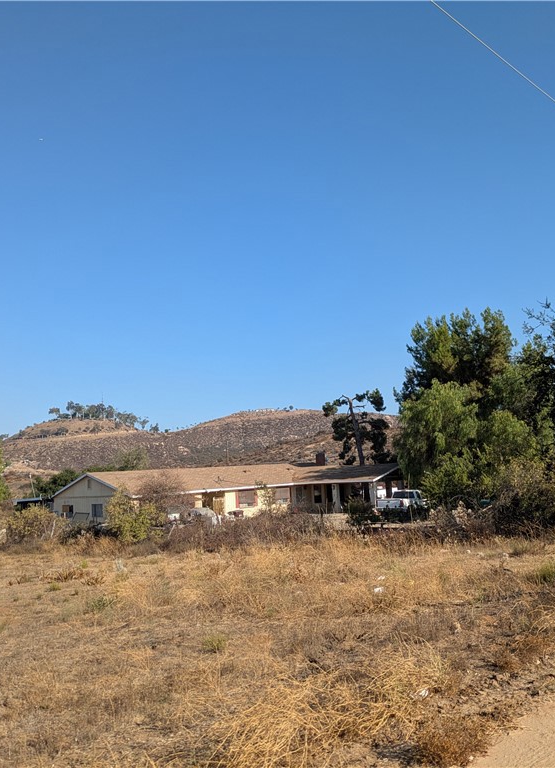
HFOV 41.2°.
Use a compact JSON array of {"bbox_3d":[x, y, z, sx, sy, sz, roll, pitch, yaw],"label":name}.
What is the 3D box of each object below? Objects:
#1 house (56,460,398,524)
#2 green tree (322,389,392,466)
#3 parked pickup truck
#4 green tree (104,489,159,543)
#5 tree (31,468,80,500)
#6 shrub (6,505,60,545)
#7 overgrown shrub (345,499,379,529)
[{"bbox_3d":[-2.303,8.039,54.178,16.900,4.300,22.000,-9,-9,44],"label":"house"},{"bbox_3d":[7.255,5.844,66.729,6.110,10.570,6.110,-4,-7,6],"label":"green tree"},{"bbox_3d":[9.068,8.070,49.308,2.000,1.940,5.850,-8,-9,39],"label":"parked pickup truck"},{"bbox_3d":[-7.702,7.090,38.989,2.790,2.700,2.650,-2,-7,-11],"label":"green tree"},{"bbox_3d":[-23.213,11.439,77.283,5.007,5.177,4.500,0,-7,-17],"label":"tree"},{"bbox_3d":[-11.113,6.370,33.526,2.240,1.788,2.300,0,-7,-18],"label":"shrub"},{"bbox_3d":[4.819,7.427,42.398,1.930,1.690,1.840,-4,-7,6],"label":"overgrown shrub"}]

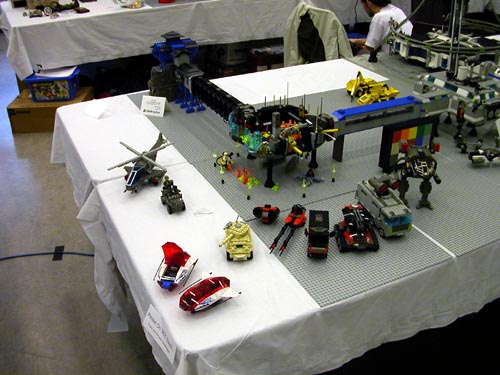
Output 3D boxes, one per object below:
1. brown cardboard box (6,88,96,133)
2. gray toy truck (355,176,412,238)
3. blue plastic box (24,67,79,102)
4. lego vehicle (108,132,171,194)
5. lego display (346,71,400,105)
[{"bbox_3d":[-1.468,-0.587,4.007,0.490,0.191,0.440,-1,29,-1],"label":"brown cardboard box"},{"bbox_3d":[0.358,0.042,1.434,0.071,0.106,0.182,-10,31,-16],"label":"gray toy truck"},{"bbox_3d":[-1.433,-0.754,3.923,0.343,0.182,0.270,-3,29,-4],"label":"blue plastic box"},{"bbox_3d":[-0.312,-0.063,1.614,0.200,0.112,0.250,5,30,11],"label":"lego vehicle"},{"bbox_3d":[0.513,-0.425,2.250,0.220,0.100,0.145,-14,32,-23],"label":"lego display"}]

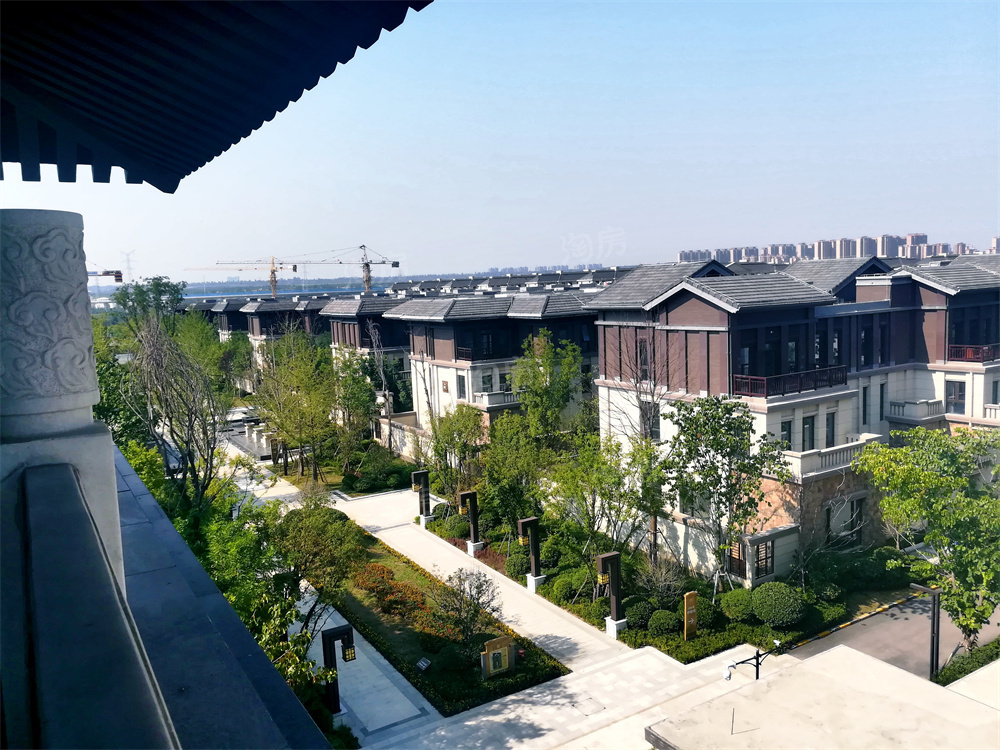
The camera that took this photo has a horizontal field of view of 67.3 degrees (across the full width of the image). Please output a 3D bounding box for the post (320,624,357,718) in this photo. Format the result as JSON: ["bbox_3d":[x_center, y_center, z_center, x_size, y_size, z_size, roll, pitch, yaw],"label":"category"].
[{"bbox_3d":[-4.770,9.033,22.242,1.040,3.160,0.620,-7,8,-31],"label":"post"}]

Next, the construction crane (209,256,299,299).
[{"bbox_3d":[-121.526,-40.942,360.198,2.200,31.500,58.000,4,9,43],"label":"construction crane"}]

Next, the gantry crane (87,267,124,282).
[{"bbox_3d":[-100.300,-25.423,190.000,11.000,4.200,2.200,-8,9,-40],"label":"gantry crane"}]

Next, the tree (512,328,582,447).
[{"bbox_3d":[3.134,2.173,48.329,4.400,9.800,4.400,-3,7,0],"label":"tree"}]

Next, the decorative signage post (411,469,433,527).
[{"bbox_3d":[-4.256,6.759,40.823,1.100,3.160,0.640,-7,8,-31],"label":"decorative signage post"}]

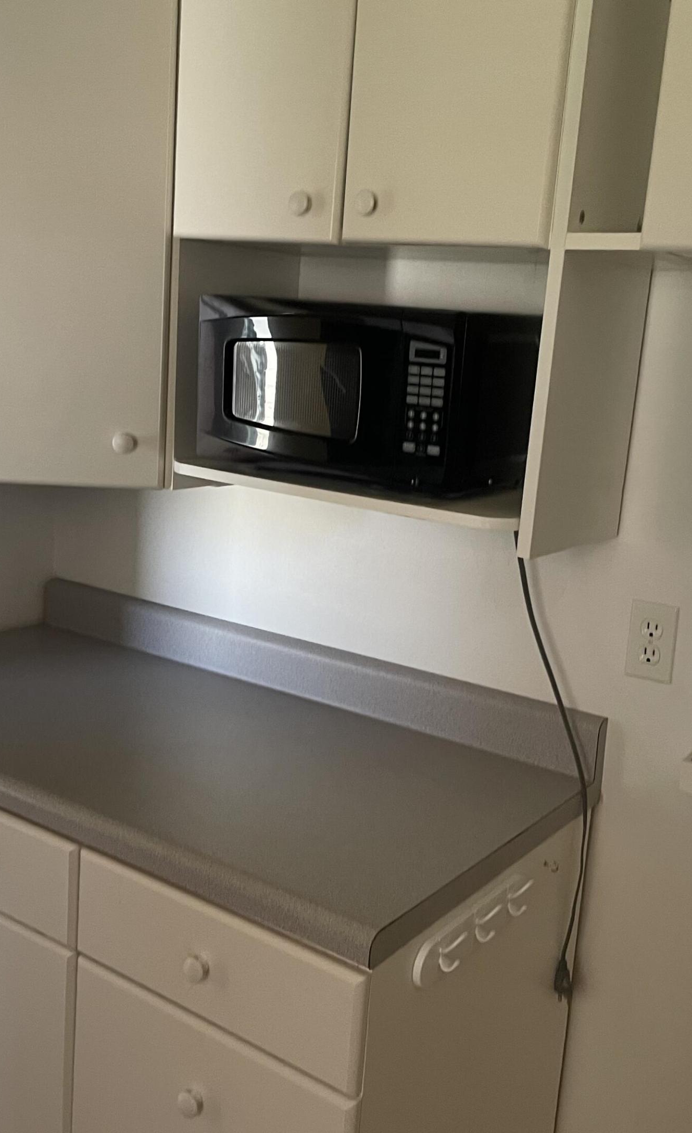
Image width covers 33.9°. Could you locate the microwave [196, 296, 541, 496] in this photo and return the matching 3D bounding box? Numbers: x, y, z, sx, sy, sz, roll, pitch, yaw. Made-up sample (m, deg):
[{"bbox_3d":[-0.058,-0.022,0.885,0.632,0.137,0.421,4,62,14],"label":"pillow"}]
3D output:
[{"bbox_3d":[0.045,-0.252,1.676,0.450,0.250,0.325,12,14,33],"label":"microwave"}]

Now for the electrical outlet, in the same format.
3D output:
[{"bbox_3d":[0.446,0.111,1.655,0.070,0.115,0.011,12,14,33],"label":"electrical outlet"}]

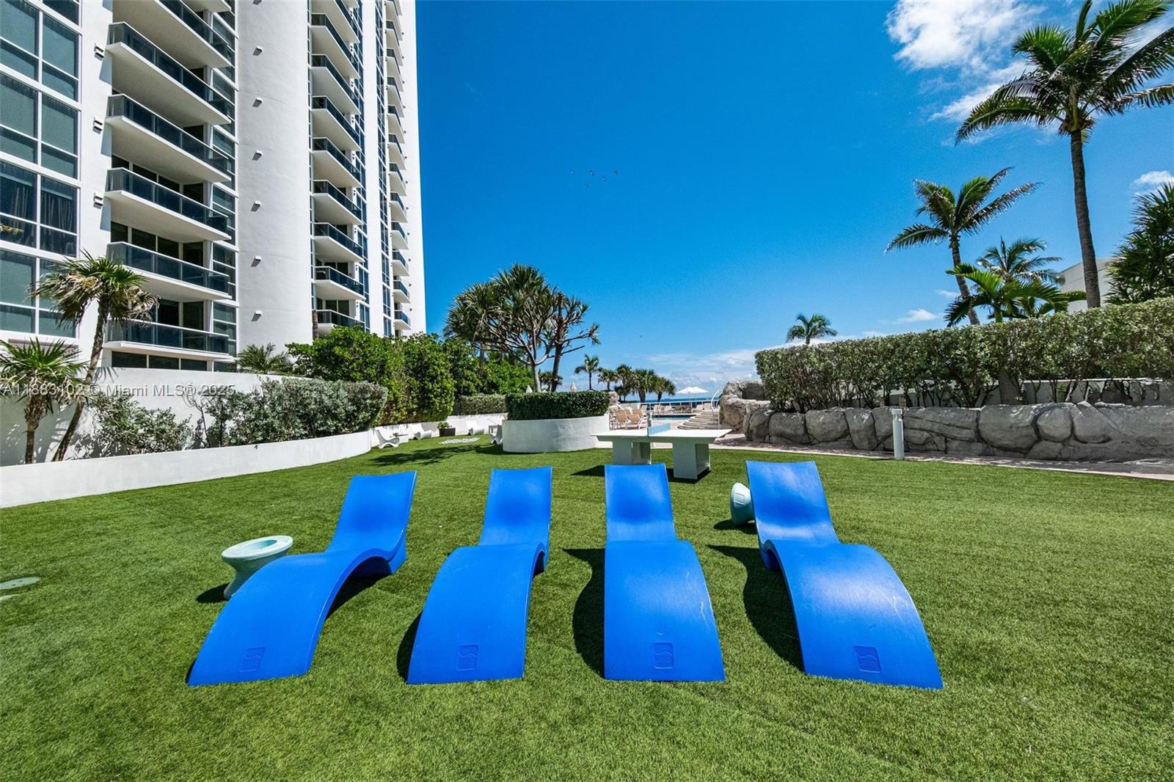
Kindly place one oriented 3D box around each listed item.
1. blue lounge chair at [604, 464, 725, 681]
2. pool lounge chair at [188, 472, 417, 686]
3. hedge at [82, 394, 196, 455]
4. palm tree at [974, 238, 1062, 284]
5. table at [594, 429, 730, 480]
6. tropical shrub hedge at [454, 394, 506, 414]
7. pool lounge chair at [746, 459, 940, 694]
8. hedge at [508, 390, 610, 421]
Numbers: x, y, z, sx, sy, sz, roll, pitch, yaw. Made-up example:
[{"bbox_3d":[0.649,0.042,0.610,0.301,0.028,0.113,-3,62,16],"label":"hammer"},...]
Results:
[{"bbox_3d":[0.469,1.179,3.151,0.631,0.821,2.062,-2,-2,4],"label":"blue lounge chair"},{"bbox_3d":[-2.073,1.284,3.202,0.650,0.870,1.830,-2,-2,-5],"label":"pool lounge chair"},{"bbox_3d":[-10.687,0.831,9.479,1.000,1.530,1.900,-3,-2,17],"label":"hedge"},{"bbox_3d":[27.608,-4.285,25.000,4.300,11.006,4.300,-1,-2,-42],"label":"palm tree"},{"bbox_3d":[1.557,1.293,8.225,2.680,0.785,1.420,-3,-2,29],"label":"table"},{"bbox_3d":[-6.090,0.783,22.193,3.500,1.170,1.100,-2,-2,0],"label":"tropical shrub hedge"},{"bbox_3d":[1.761,1.125,3.056,0.631,0.821,2.062,-3,-2,16],"label":"pool lounge chair"},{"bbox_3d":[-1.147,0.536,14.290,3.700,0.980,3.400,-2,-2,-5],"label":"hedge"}]

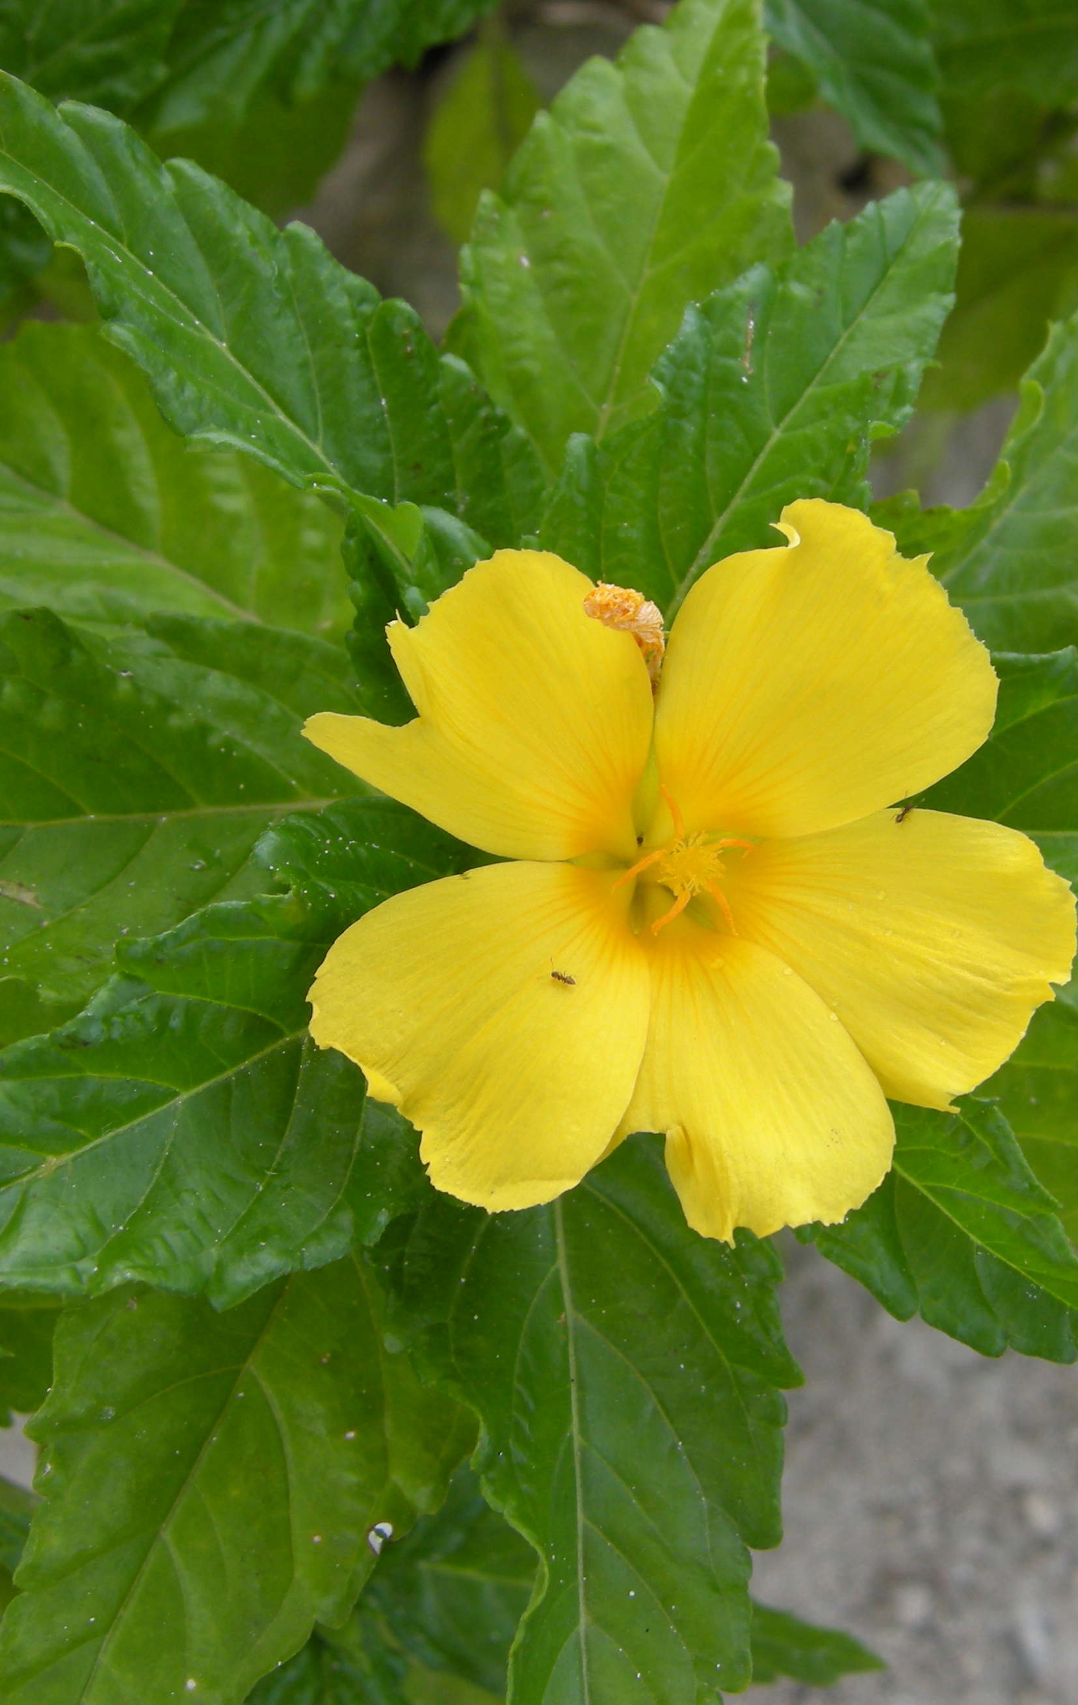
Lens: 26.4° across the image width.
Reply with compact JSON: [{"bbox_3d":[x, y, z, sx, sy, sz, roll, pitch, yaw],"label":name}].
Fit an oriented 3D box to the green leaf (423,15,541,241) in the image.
[{"bbox_3d":[-0.009,-0.125,0.400,0.025,0.007,0.042,6,66,2],"label":"green leaf"}]

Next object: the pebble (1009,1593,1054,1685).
[{"bbox_3d":[0.090,0.144,0.420,0.009,0.006,0.018,-9,51,-7],"label":"pebble"}]

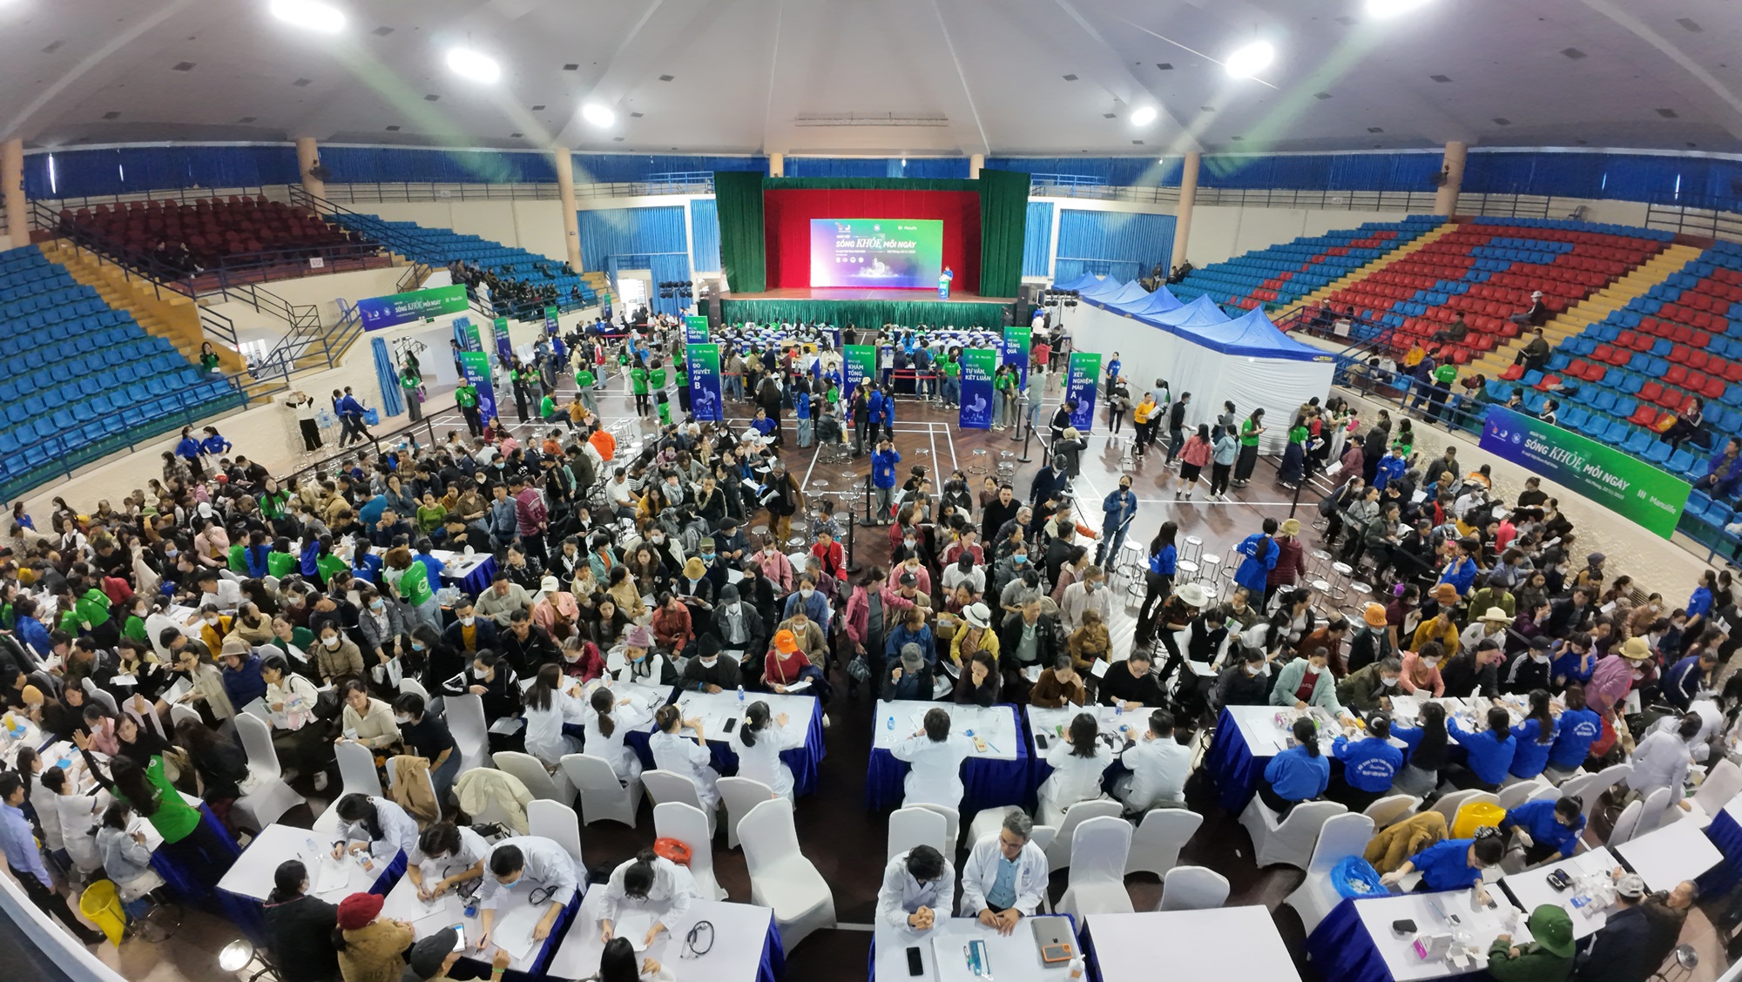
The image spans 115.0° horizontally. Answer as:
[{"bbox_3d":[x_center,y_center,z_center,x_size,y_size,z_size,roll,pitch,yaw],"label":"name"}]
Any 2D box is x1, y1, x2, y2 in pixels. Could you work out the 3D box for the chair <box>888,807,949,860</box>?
[{"bbox_3d":[0.309,2.799,3.800,0.430,0.930,0.540,2,22,1],"label":"chair"}]

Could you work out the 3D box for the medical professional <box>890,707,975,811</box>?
[{"bbox_3d":[0.520,2.429,4.630,0.620,1.220,0.720,1,25,3],"label":"medical professional"}]

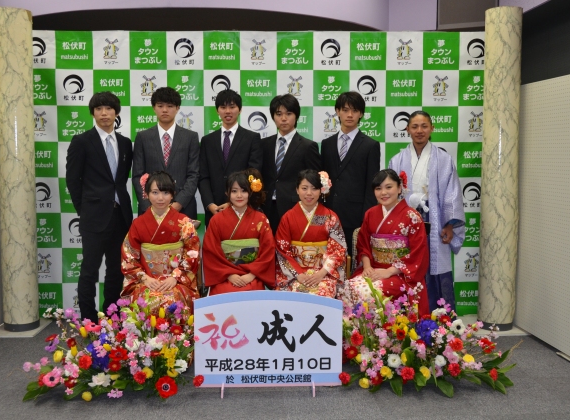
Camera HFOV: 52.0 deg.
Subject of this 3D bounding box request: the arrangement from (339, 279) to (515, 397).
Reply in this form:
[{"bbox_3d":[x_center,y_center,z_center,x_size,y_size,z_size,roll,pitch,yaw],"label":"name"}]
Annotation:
[{"bbox_3d":[0.824,0.725,3.431,0.970,0.610,0.500,1,5,5],"label":"arrangement"}]

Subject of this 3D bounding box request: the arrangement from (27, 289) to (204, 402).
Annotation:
[{"bbox_3d":[-0.950,0.721,3.265,0.890,0.500,0.500,0,4,-6],"label":"arrangement"}]

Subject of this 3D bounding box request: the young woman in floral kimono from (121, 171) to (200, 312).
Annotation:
[{"bbox_3d":[-0.774,0.382,3.654,0.490,1.250,0.650,-1,5,-10],"label":"young woman in floral kimono"}]

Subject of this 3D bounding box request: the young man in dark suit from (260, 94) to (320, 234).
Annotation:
[{"bbox_3d":[0.040,0.036,4.205,0.450,1.720,0.290,2,5,20],"label":"young man in dark suit"}]

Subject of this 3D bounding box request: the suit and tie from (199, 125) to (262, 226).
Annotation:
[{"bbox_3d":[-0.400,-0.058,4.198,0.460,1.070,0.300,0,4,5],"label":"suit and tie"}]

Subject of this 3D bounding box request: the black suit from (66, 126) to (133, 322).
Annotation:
[{"bbox_3d":[-1.358,0.152,4.275,0.470,1.515,0.320,-3,5,-33],"label":"black suit"}]

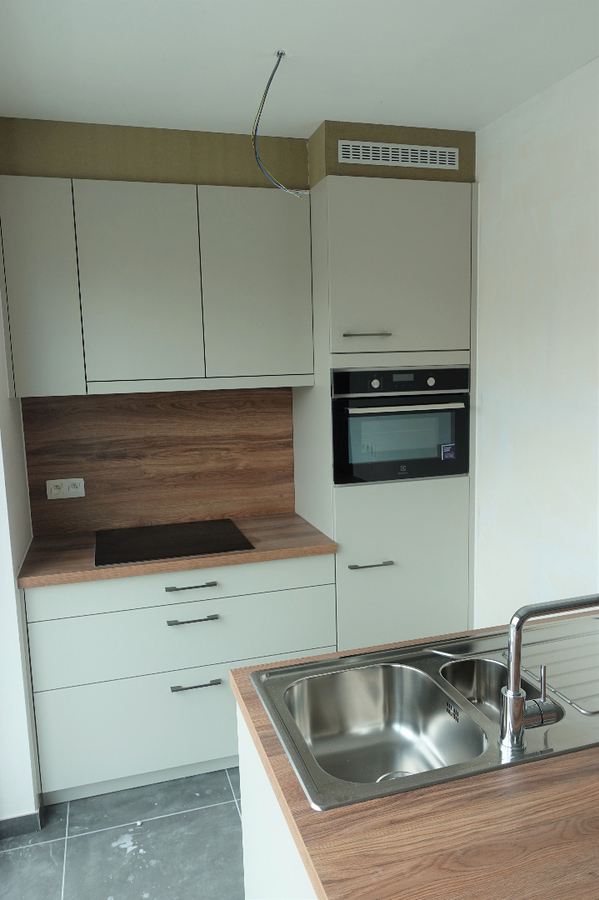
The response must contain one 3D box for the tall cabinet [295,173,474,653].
[{"bbox_3d":[0.352,0.062,2.718,0.620,2.283,0.587,-4,8,-15],"label":"tall cabinet"}]

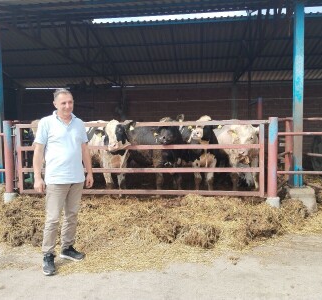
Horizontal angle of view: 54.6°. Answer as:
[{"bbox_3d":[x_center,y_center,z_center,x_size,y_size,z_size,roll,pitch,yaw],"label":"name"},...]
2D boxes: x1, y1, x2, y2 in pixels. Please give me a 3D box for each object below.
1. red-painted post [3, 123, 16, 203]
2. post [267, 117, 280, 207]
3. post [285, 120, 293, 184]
[{"bbox_3d":[-2.667,0.247,5.500,0.220,1.516,0.220,0,3,7],"label":"red-painted post"},{"bbox_3d":[1.785,0.236,4.950,0.215,1.510,0.215,0,3,7],"label":"post"},{"bbox_3d":[2.521,0.088,6.120,0.165,1.334,0.165,0,3,7],"label":"post"}]

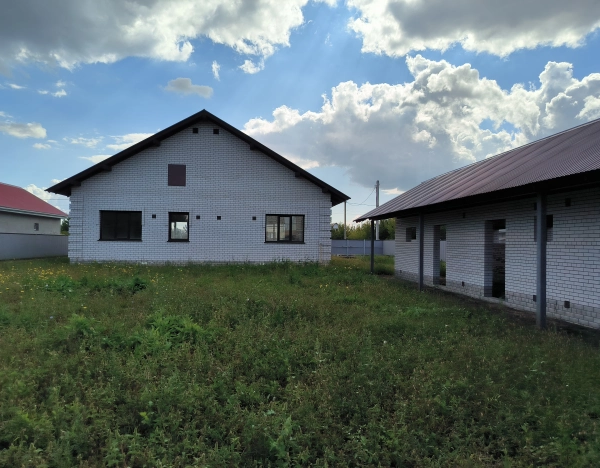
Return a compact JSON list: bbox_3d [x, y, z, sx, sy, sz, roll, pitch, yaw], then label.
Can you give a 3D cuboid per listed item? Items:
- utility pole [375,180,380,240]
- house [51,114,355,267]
[{"bbox_3d":[9.372,-1.909,52.425,0.330,9.170,0.330,1,-1,-7],"label":"utility pole"},{"bbox_3d":[-5.539,-2.215,27.720,15.070,8.000,11.800,1,-1,-7],"label":"house"}]

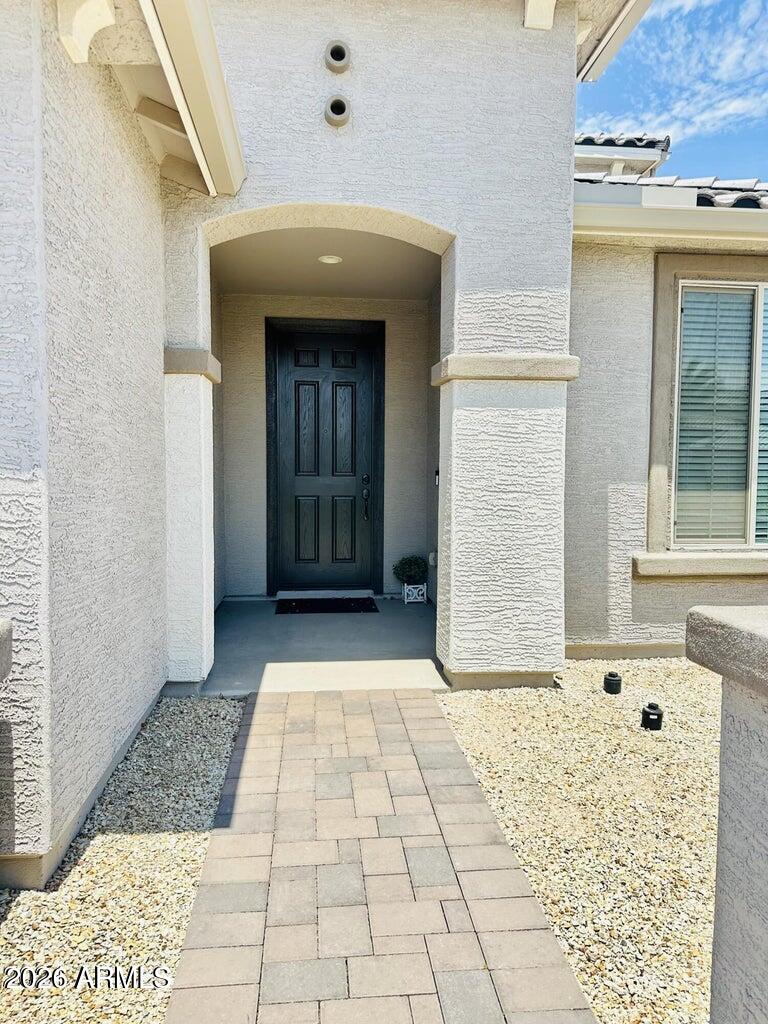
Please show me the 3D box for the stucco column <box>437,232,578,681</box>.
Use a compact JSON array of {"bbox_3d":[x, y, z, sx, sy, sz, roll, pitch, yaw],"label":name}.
[{"bbox_3d":[0.710,-0.261,4.317,0.760,2.545,0.550,0,4,-6],"label":"stucco column"}]

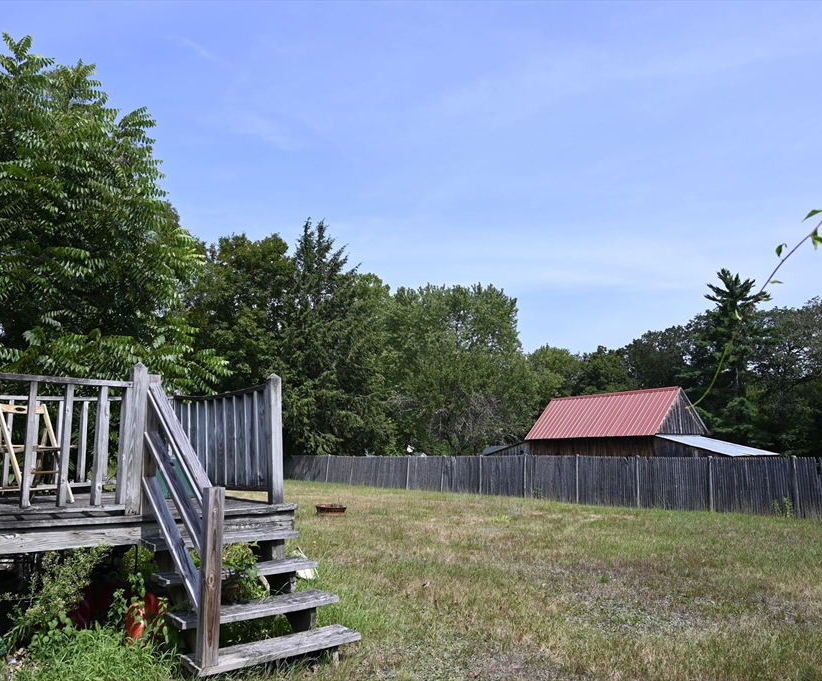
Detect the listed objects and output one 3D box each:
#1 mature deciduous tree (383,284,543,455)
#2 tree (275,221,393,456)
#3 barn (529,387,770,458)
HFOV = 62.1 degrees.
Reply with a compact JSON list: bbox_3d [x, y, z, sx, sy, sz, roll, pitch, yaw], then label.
[{"bbox_3d":[3.473,2.840,47.144,10.800,13.338,10.800,0,-9,0],"label":"mature deciduous tree"},{"bbox_3d":[-4.695,0.557,42.457,7.200,16.468,7.200,0,-9,0],"label":"tree"},{"bbox_3d":[9.290,4.150,27.328,3.760,4.270,9.262,7,-12,-37],"label":"barn"}]

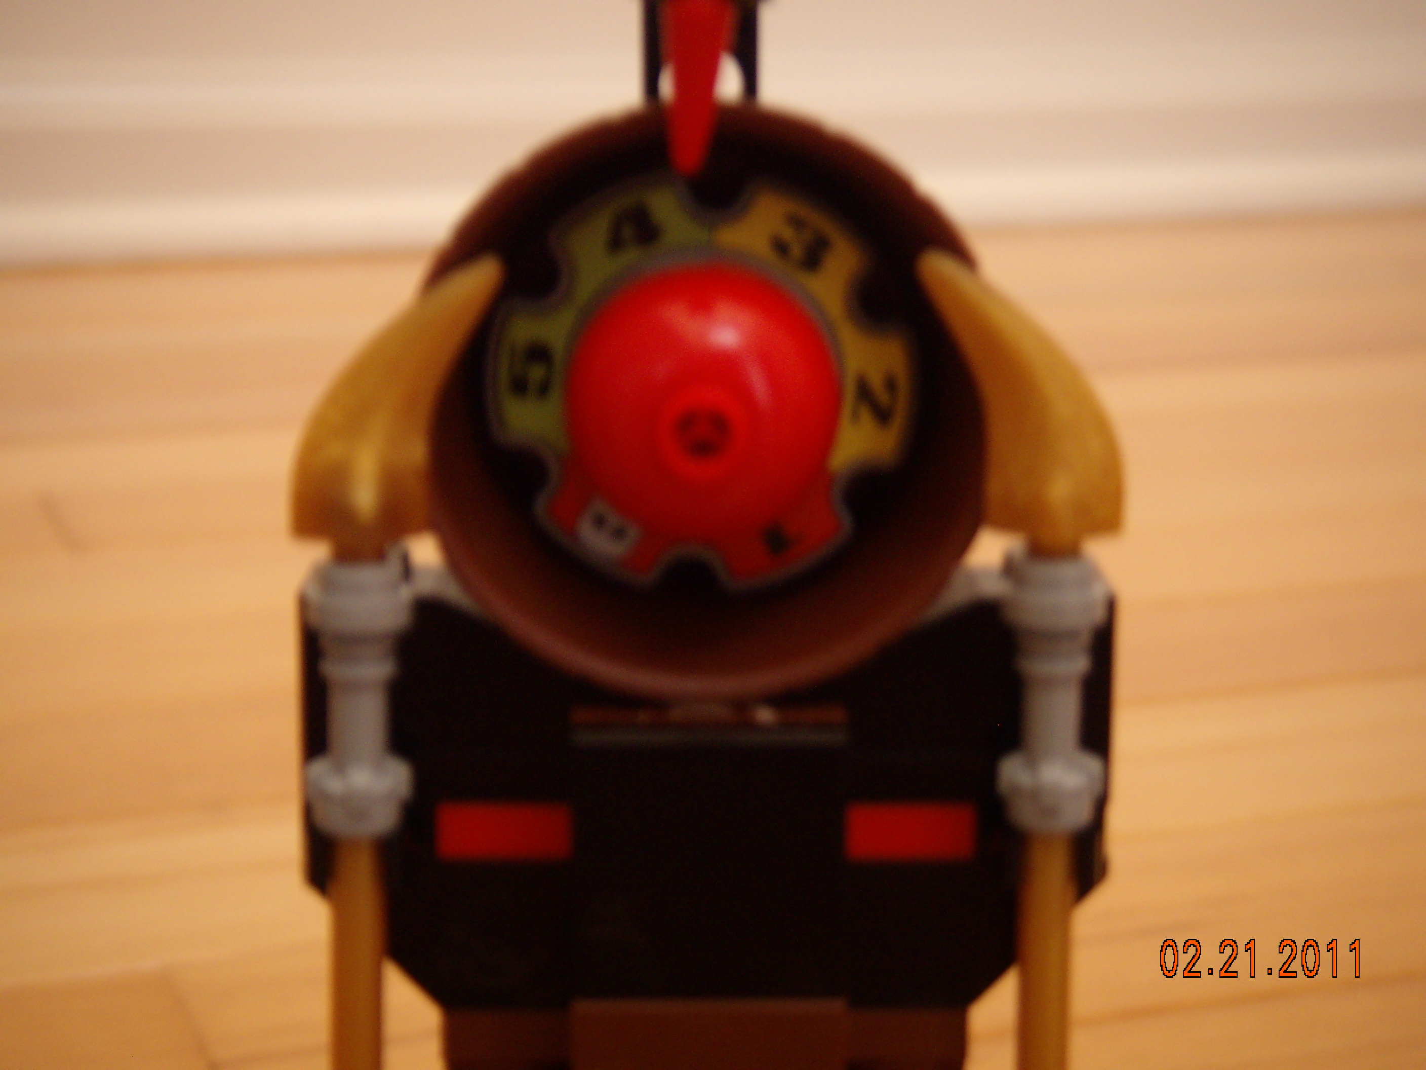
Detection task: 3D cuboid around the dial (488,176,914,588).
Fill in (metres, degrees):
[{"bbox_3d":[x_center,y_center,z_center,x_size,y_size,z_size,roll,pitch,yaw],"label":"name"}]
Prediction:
[{"bbox_3d":[-0.001,-0.009,0.161,0.025,0.025,0.004,0,13,0],"label":"dial"}]

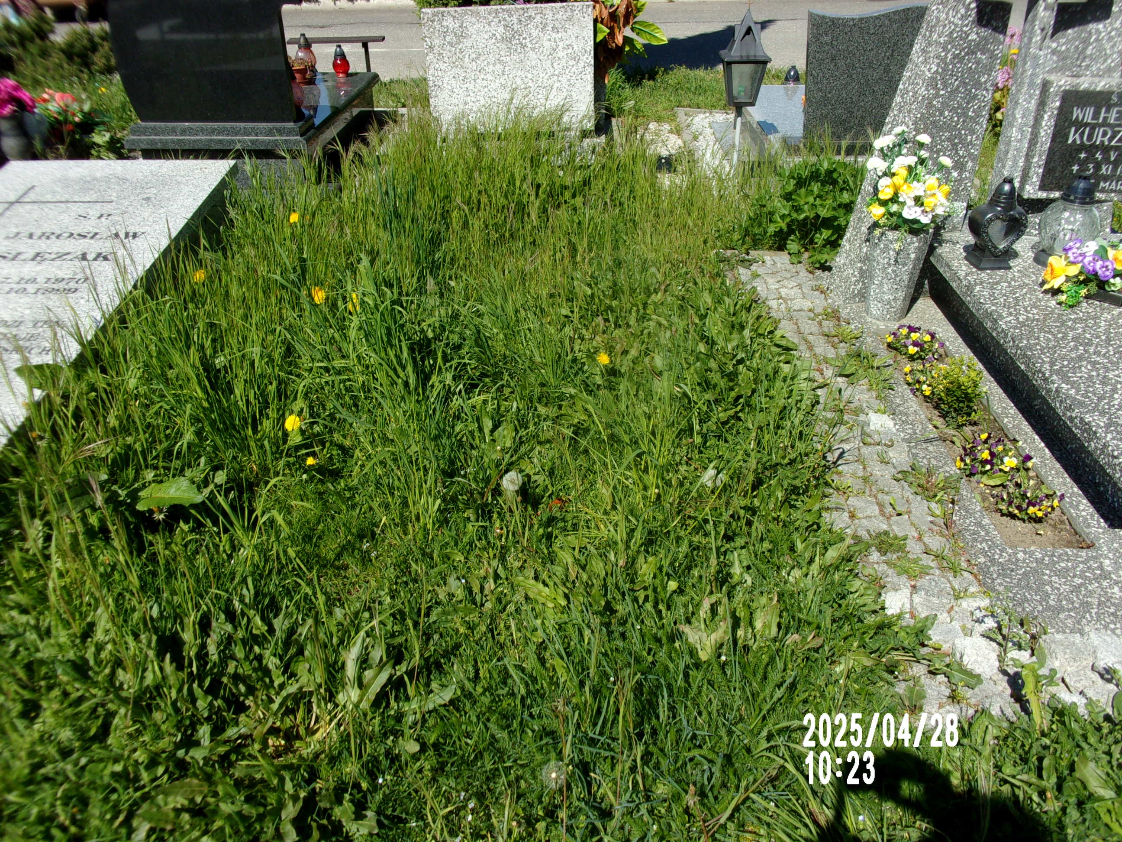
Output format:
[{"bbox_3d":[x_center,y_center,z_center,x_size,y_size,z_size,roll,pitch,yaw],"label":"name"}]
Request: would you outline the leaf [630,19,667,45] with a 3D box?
[{"bbox_3d":[0.516,-2.290,5.340,0.240,0.125,0.045,30,-6,0],"label":"leaf"}]

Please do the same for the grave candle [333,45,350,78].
[{"bbox_3d":[-1.484,-2.422,6.095,0.108,0.200,0.108,0,32,0],"label":"grave candle"}]

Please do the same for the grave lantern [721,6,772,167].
[{"bbox_3d":[0.873,-1.561,4.418,0.215,0.830,0.215,0,33,0],"label":"grave lantern"}]

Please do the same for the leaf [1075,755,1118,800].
[{"bbox_3d":[0.971,0.646,1.644,0.100,0.020,0.040,32,62,28],"label":"leaf"}]

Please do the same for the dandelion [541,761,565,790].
[{"bbox_3d":[-0.014,0.630,1.613,0.041,0.045,0.041,0,32,0],"label":"dandelion"}]

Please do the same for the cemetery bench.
[{"bbox_3d":[-1.647,-2.608,6.729,0.700,0.415,0.200,-3,32,-5],"label":"cemetery bench"}]

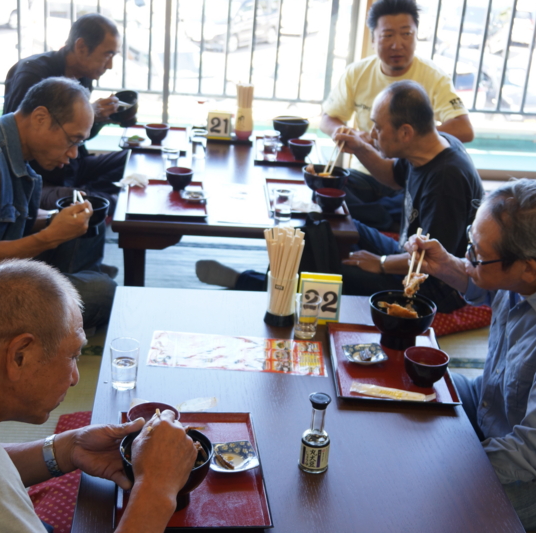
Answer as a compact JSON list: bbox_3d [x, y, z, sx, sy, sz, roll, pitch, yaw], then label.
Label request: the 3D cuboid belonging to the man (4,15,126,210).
[{"bbox_3d":[-0.735,-0.599,3.681,0.620,0.800,0.600,4,22,0],"label":"man"}]

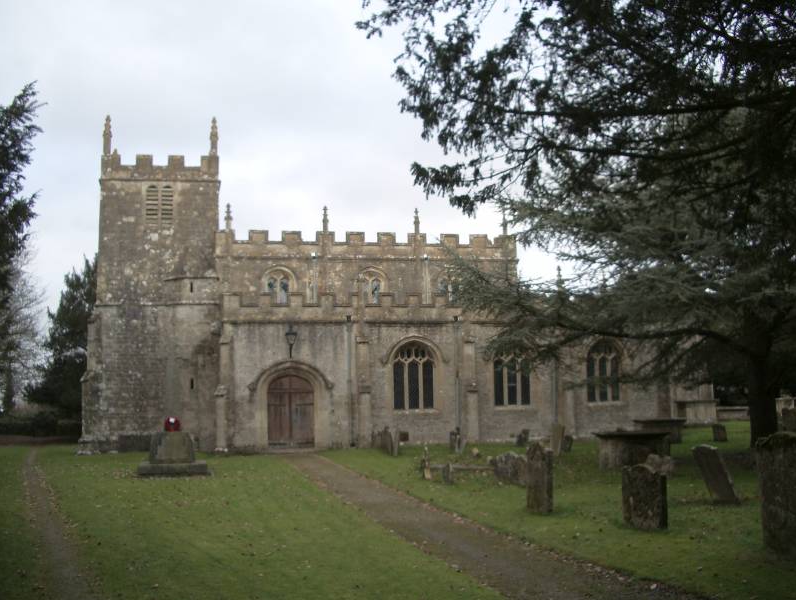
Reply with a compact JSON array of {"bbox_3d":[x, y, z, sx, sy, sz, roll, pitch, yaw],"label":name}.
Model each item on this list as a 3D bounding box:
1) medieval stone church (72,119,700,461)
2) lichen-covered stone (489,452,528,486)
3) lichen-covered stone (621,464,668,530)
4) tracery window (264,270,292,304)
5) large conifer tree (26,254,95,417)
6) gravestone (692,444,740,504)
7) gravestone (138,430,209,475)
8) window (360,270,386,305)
[{"bbox_3d":[0.621,-0.257,39.013,27.818,13.909,12.570,0,-7,-9],"label":"medieval stone church"},{"bbox_3d":[2.401,3.558,17.262,0.160,0.700,0.800,6,-10,-45],"label":"lichen-covered stone"},{"bbox_3d":[3.335,2.643,11.018,0.170,0.880,0.560,5,-9,-40],"label":"lichen-covered stone"},{"bbox_3d":[-5.338,-0.491,36.131,1.200,1.620,0.300,0,-7,-9],"label":"tracery window"},{"bbox_3d":[-19.502,2.812,50.000,8.000,11.800,8.000,2,-8,-21],"label":"large conifer tree"},{"bbox_3d":[5.302,2.936,13.522,0.500,0.950,0.130,-22,-2,31],"label":"gravestone"},{"bbox_3d":[-5.818,3.949,20.955,1.660,1.100,1.350,0,-7,-9],"label":"gravestone"},{"bbox_3d":[-1.114,-0.500,36.779,1.140,1.620,0.300,0,-7,-9],"label":"window"}]

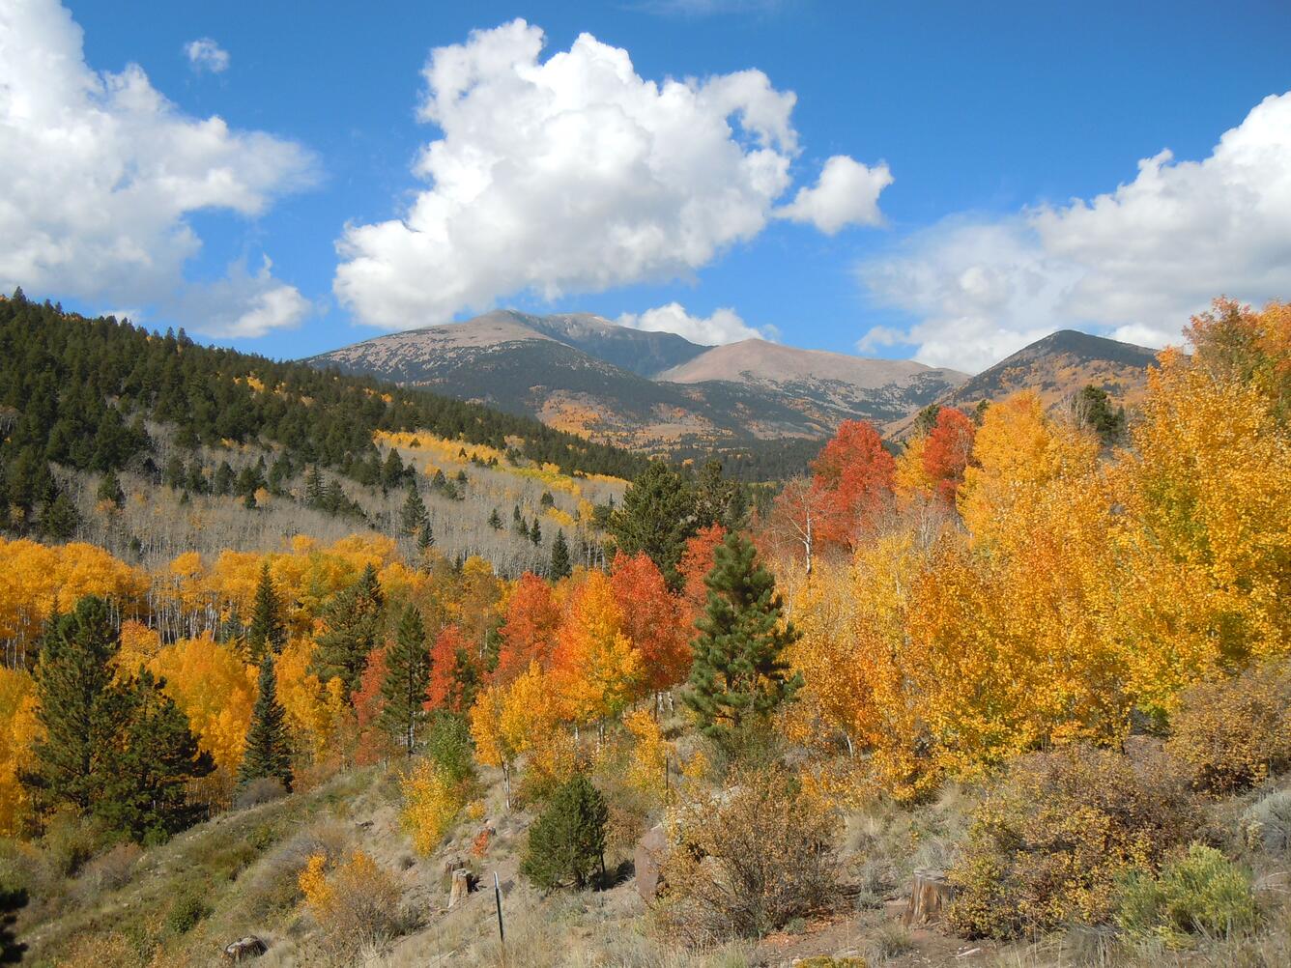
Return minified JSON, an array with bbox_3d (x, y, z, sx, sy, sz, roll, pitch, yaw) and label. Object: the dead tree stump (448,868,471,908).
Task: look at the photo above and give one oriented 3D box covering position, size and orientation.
[{"bbox_3d":[-4.150,9.020,25.000,0.520,0.770,0.520,0,0,0],"label":"dead tree stump"}]

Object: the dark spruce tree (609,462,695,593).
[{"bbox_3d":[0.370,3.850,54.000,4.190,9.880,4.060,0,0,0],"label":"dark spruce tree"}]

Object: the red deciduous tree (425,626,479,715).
[{"bbox_3d":[-10.380,10.760,60.000,2.870,6.440,2.870,0,0,0],"label":"red deciduous tree"}]

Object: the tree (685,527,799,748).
[{"bbox_3d":[2.940,4.800,34.000,3.650,6.680,3.540,0,0,0],"label":"tree"}]

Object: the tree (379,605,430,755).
[{"bbox_3d":[-10.770,8.790,50.000,2.300,6.810,2.230,0,0,0],"label":"tree"}]

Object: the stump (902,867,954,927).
[{"bbox_3d":[3.300,4.790,13.000,0.610,0.520,0.610,0,0,0],"label":"stump"}]

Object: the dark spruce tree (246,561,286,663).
[{"bbox_3d":[-27.790,9.910,82.000,2.880,8.350,2.800,0,0,0],"label":"dark spruce tree"}]

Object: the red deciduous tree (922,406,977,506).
[{"bbox_3d":[17.910,-0.480,66.000,3.150,8.150,3.150,0,0,0],"label":"red deciduous tree"}]

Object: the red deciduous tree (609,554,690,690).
[{"bbox_3d":[0.210,5.620,43.000,3.100,6.090,3.010,0,0,0],"label":"red deciduous tree"}]

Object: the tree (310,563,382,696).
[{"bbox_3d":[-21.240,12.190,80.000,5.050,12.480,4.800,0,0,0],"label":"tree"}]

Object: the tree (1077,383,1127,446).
[{"bbox_3d":[34.710,-3.030,85.000,3.910,9.190,3.910,0,0,0],"label":"tree"}]

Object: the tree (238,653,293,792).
[{"bbox_3d":[-21.750,13.730,64.000,3.170,8.020,3.170,0,0,0],"label":"tree"}]

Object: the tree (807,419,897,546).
[{"bbox_3d":[8.500,1.180,46.000,3.610,7.630,3.500,0,0,0],"label":"tree"}]

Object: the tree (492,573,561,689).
[{"bbox_3d":[-6.570,9.530,62.000,3.800,9.170,3.800,0,0,0],"label":"tree"}]

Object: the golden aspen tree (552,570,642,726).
[{"bbox_3d":[-1.620,5.810,37.500,3.010,5.850,2.920,0,0,0],"label":"golden aspen tree"}]

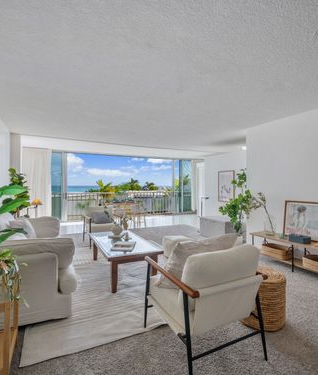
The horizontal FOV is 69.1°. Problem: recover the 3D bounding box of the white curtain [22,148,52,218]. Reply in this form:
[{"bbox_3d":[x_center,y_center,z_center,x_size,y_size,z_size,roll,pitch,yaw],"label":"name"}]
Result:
[{"bbox_3d":[-3.970,0.010,7.500,0.870,2.540,0.150,0,0,-26],"label":"white curtain"}]

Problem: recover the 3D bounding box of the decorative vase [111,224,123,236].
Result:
[{"bbox_3d":[-0.670,0.710,3.730,0.180,0.180,0.170,0,0,-26],"label":"decorative vase"}]

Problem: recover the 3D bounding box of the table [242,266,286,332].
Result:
[{"bbox_3d":[0.986,1.067,2.275,0.460,0.425,0.460,0,0,0],"label":"table"}]

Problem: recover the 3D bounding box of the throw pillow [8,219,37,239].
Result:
[{"bbox_3d":[-2.050,0.660,3.500,0.160,0.420,0.450,-26,-12,27],"label":"throw pillow"}]

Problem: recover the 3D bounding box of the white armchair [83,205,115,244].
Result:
[{"bbox_3d":[-1.280,0.880,5.250,0.700,0.800,0.780,0,0,-27],"label":"white armchair"}]

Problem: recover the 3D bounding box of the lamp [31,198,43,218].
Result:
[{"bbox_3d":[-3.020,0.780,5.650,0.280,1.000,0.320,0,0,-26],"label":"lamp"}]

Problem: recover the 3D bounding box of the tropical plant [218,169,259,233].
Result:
[{"bbox_3d":[1.492,0.450,4.362,0.580,1.600,0.600,0,0,-26],"label":"tropical plant"}]

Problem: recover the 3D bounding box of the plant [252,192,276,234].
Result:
[{"bbox_3d":[1.830,0.460,4.084,0.300,0.730,0.400,0,0,-26],"label":"plant"}]

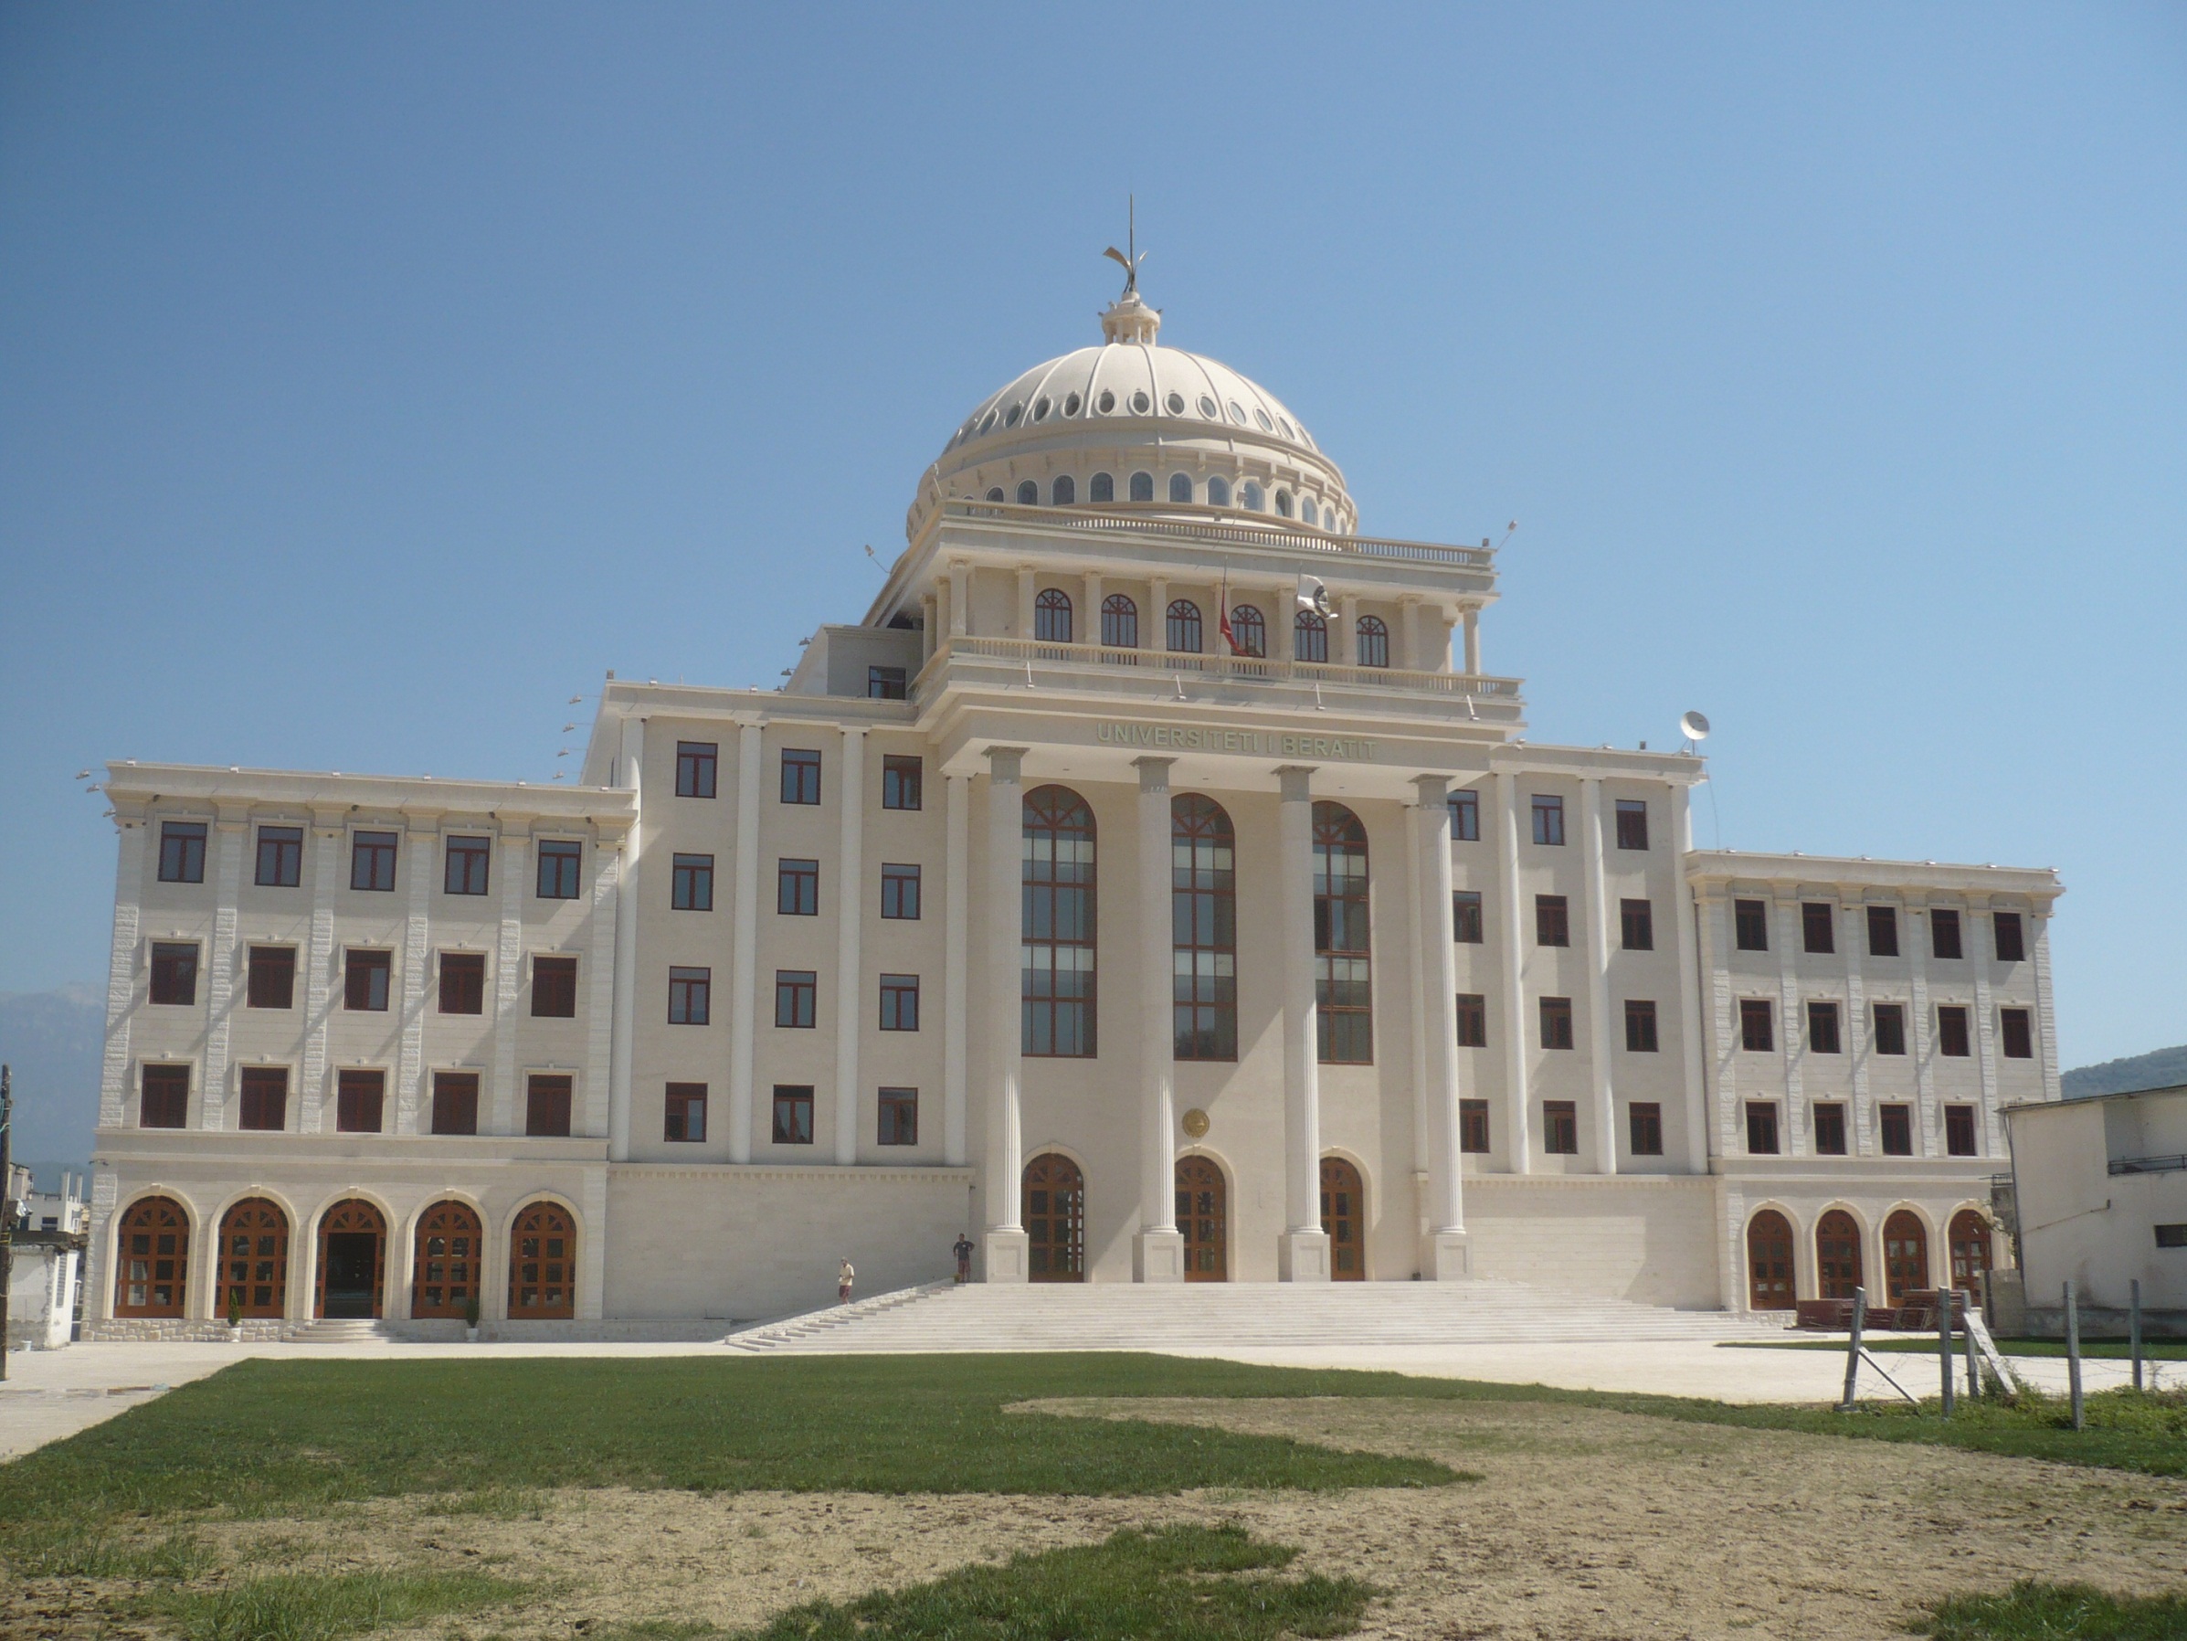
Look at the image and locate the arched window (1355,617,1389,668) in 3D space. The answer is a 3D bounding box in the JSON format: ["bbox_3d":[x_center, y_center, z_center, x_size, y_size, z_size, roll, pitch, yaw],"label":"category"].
[{"bbox_3d":[11.010,-6.777,86.940,1.368,2.609,0.200,3,-12,-15],"label":"arched window"}]

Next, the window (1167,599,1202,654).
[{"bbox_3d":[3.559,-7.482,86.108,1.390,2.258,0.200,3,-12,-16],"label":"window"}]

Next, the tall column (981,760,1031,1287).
[{"bbox_3d":[-3.195,6.953,80.374,1.491,19.256,1.491,3,-12,-16],"label":"tall column"}]

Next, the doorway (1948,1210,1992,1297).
[{"bbox_3d":[36.886,18.375,92.828,2.150,4.050,0.250,3,-12,-15],"label":"doorway"}]

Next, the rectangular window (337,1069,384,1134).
[{"bbox_3d":[-25.771,9.882,77.745,1.490,2.140,0.200,3,-12,-15],"label":"rectangular window"}]

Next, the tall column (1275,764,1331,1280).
[{"bbox_3d":[7.803,7.555,83.221,1.520,19.330,1.520,3,-12,-15],"label":"tall column"}]

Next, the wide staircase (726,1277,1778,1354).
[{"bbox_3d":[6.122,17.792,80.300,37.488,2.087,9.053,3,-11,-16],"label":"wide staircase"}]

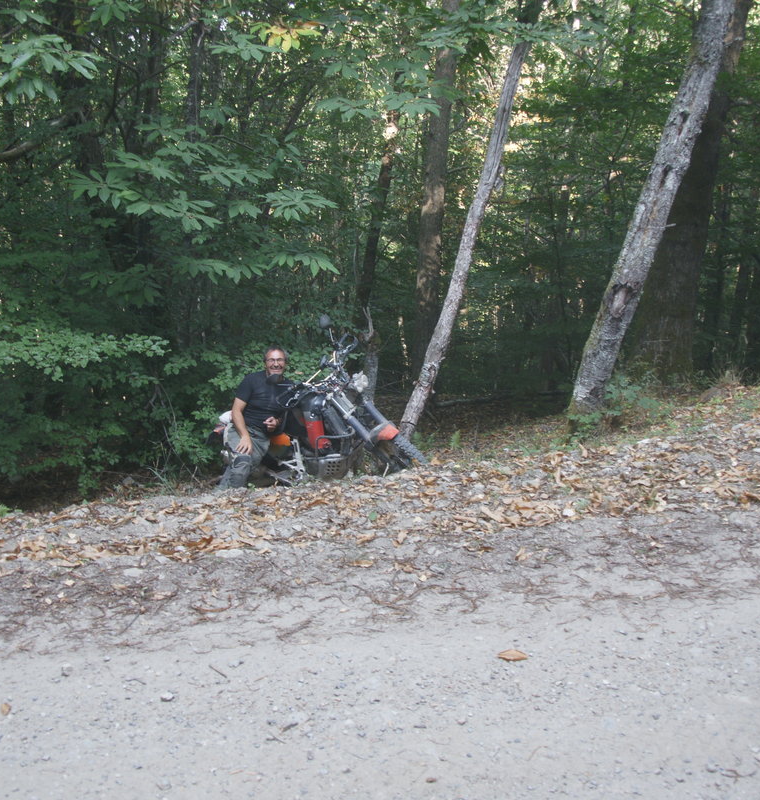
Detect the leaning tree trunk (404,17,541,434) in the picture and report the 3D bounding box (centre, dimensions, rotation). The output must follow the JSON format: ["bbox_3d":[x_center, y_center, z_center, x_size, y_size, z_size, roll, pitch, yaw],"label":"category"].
[{"bbox_3d":[0.810,-1.545,7.925,0.280,3.910,0.260,15,2,0],"label":"leaning tree trunk"}]

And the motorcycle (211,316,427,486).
[{"bbox_3d":[-0.529,0.071,7.500,2.050,1.200,0.850,-6,20,21],"label":"motorcycle"}]

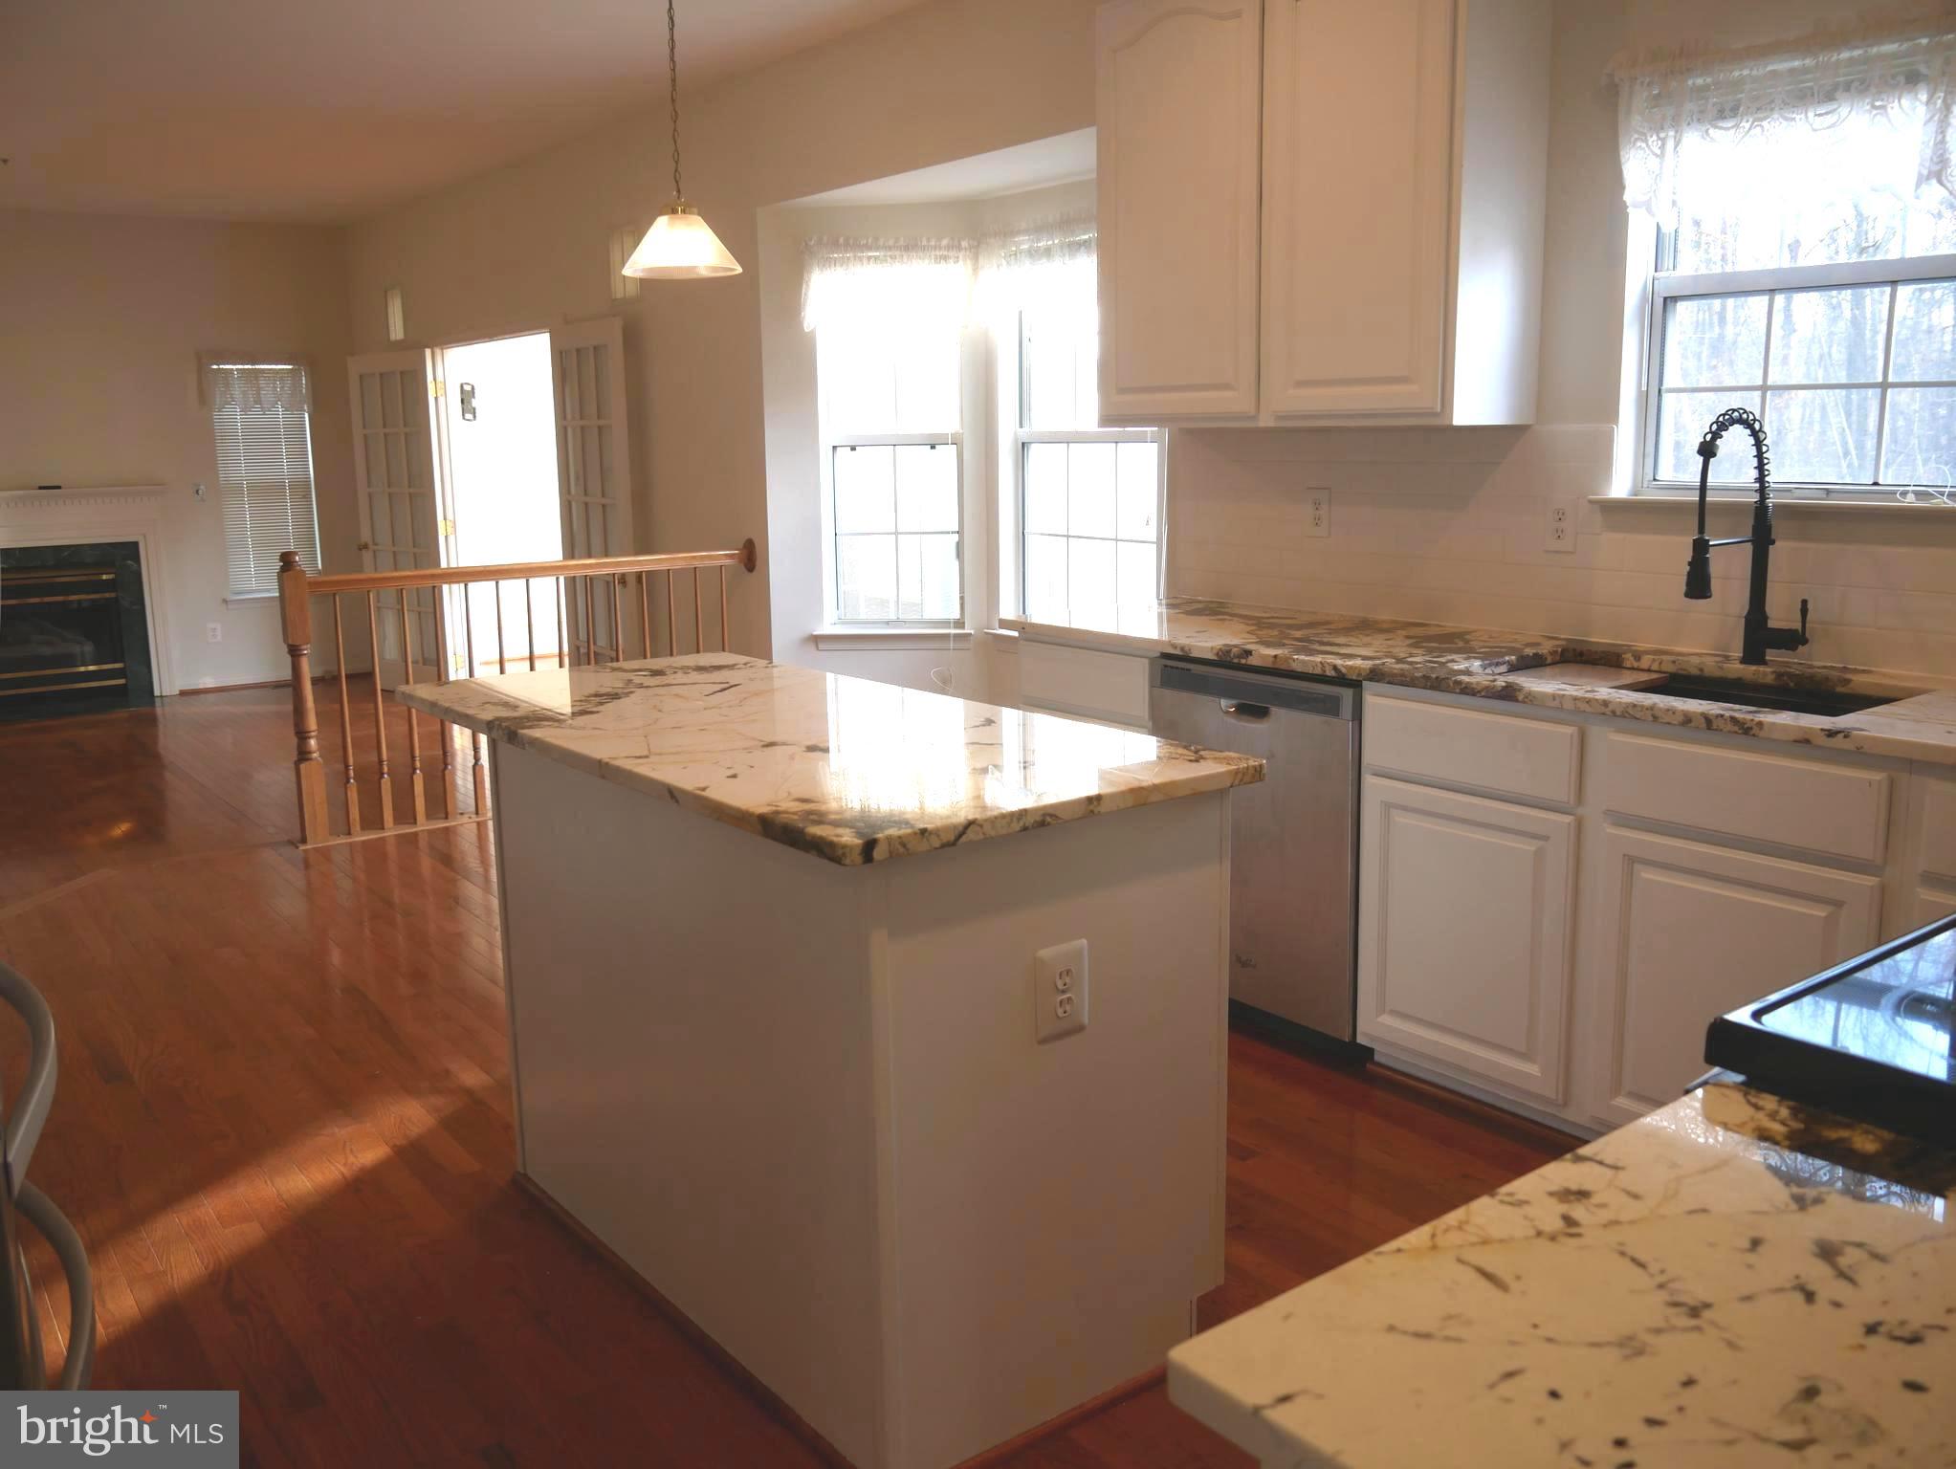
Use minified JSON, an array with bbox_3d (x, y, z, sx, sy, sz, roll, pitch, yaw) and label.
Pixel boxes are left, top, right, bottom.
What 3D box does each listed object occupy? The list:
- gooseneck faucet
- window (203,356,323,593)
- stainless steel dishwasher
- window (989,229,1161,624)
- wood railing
[{"bbox_3d":[1.466,-0.365,2.999,0.290,0.500,0.135,-9,14,-37],"label":"gooseneck faucet"},{"bbox_3d":[-4.357,-1.564,9.758,0.620,1.420,0.120,-9,14,-37],"label":"window"},{"bbox_3d":[0.827,0.233,3.717,0.600,0.820,0.600,-9,14,-37],"label":"stainless steel dishwasher"},{"bbox_3d":[0.342,-1.066,5.633,0.130,1.480,0.870,-9,14,-37],"label":"window"},{"bbox_3d":[-1.654,-0.220,5.979,1.840,1.020,0.100,-9,14,-37],"label":"wood railing"}]

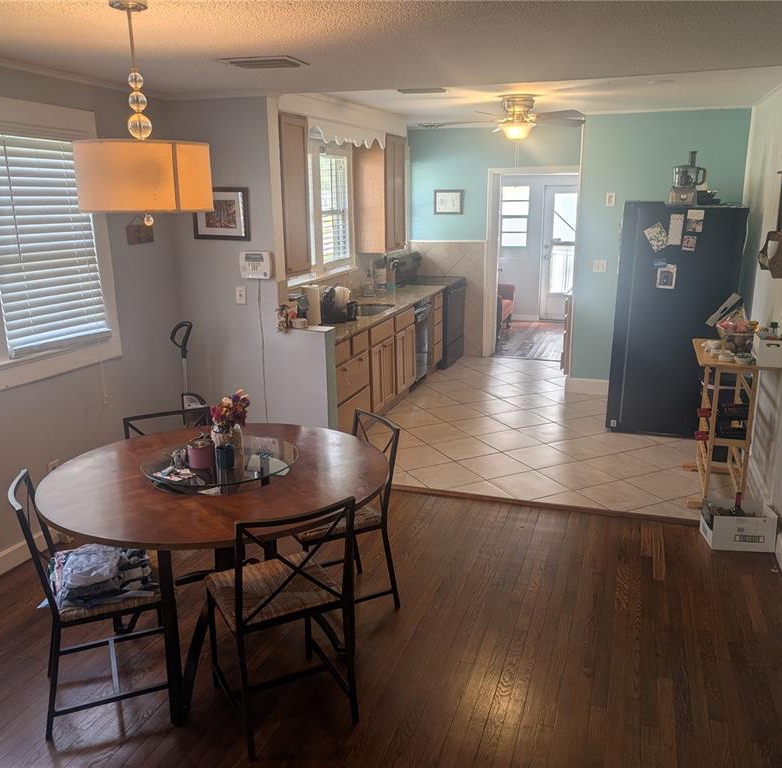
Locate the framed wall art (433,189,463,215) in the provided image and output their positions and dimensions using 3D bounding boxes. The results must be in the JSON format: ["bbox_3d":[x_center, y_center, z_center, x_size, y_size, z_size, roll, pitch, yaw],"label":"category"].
[{"bbox_3d":[0.646,-2.042,7.961,0.345,0.260,0.030,4,15,18],"label":"framed wall art"}]

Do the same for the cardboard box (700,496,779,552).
[{"bbox_3d":[1.865,0.751,3.812,0.310,0.200,0.260,2,15,8],"label":"cardboard box"}]

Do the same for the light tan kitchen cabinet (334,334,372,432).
[{"bbox_3d":[-0.503,0.068,5.038,0.560,0.850,0.640,4,15,18],"label":"light tan kitchen cabinet"}]

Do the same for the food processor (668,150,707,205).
[{"bbox_3d":[2.156,-1.492,5.137,0.230,0.365,0.230,4,15,19],"label":"food processor"}]

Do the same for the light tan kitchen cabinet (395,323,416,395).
[{"bbox_3d":[-0.124,-0.240,6.459,0.570,0.540,0.560,4,15,19],"label":"light tan kitchen cabinet"}]

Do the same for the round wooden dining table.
[{"bbox_3d":[-0.657,0.717,2.928,1.320,0.757,1.320,-1,14,0],"label":"round wooden dining table"}]

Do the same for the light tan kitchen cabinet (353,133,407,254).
[{"bbox_3d":[-0.090,-1.790,6.684,0.300,1.050,0.610,4,15,19],"label":"light tan kitchen cabinet"}]

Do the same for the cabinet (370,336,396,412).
[{"bbox_3d":[-0.305,-0.087,5.626,0.560,0.540,0.590,4,15,18],"label":"cabinet"}]

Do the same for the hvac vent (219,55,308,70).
[{"bbox_3d":[-0.637,-1.629,3.593,0.365,0.025,0.260,4,15,19],"label":"hvac vent"}]

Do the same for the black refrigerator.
[{"bbox_3d":[2.228,-0.557,5.650,0.830,1.740,0.880,4,15,18],"label":"black refrigerator"}]

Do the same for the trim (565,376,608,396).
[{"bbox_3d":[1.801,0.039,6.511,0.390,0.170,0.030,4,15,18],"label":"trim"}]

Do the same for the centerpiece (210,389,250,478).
[{"bbox_3d":[-0.618,0.167,2.709,0.145,0.300,0.140,4,15,19],"label":"centerpiece"}]

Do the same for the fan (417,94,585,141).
[{"bbox_3d":[0.830,-1.857,4.941,1.280,0.300,1.280,4,15,18],"label":"fan"}]

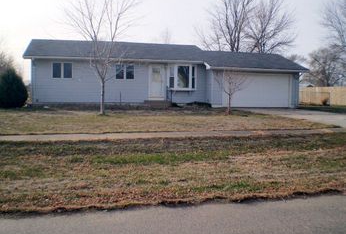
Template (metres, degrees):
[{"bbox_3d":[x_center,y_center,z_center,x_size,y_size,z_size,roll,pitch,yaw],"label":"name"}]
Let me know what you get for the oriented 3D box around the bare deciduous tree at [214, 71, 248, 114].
[{"bbox_3d":[3.022,-1.266,18.600,1.700,2.150,1.600,0,5,-11],"label":"bare deciduous tree"}]

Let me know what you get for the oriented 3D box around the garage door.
[{"bbox_3d":[5.449,-1.729,23.500,4.680,2.200,0.100,0,5,-11],"label":"garage door"}]

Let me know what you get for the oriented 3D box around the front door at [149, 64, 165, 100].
[{"bbox_3d":[-1.082,-2.270,23.900,1.050,2.200,0.100,0,5,-11],"label":"front door"}]

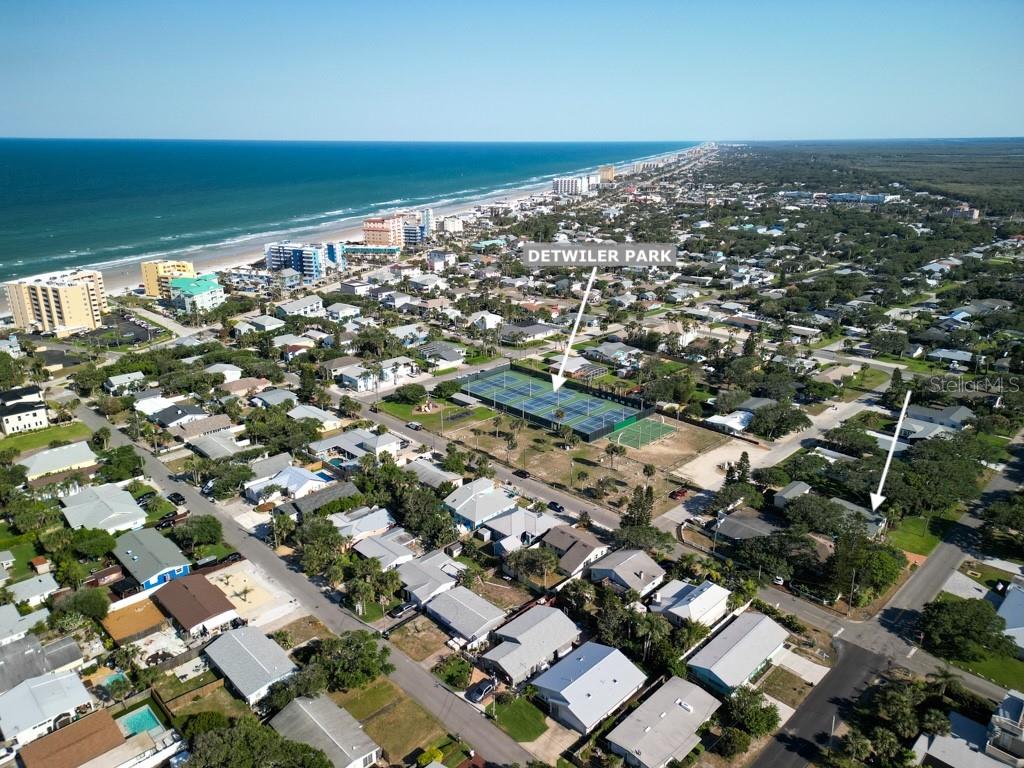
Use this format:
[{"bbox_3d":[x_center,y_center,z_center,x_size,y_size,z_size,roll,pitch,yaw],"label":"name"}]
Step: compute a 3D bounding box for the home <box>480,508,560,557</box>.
[{"bbox_3d":[0.911,36.048,177.437,19.567,4.295,13.936,-18,26,-42],"label":"home"}]

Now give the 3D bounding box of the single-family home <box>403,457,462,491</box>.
[{"bbox_3d":[-23.386,26.359,205.580,9.354,4.104,16.704,-18,26,-42],"label":"single-family home"}]

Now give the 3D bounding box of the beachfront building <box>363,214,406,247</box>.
[{"bbox_3d":[-114.700,-136.170,630.680,26.000,26.000,32.000,5,20,13],"label":"beachfront building"}]

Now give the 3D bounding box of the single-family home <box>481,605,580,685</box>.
[{"bbox_3d":[2.850,48.610,133.700,11.400,4.600,18.800,17,26,41],"label":"single-family home"}]

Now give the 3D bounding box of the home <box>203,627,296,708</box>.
[{"bbox_3d":[-46.300,49.540,126.370,9.500,3.900,16.100,-18,26,-42],"label":"home"}]

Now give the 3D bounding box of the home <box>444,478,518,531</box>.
[{"bbox_3d":[-8.403,31.565,189.598,16.322,4.772,14.318,-18,26,-42],"label":"home"}]

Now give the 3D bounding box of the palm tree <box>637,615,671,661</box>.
[{"bbox_3d":[26.000,46.990,131.960,5.800,8.800,5.400,0,19,0],"label":"palm tree"}]

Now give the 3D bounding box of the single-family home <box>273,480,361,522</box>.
[{"bbox_3d":[-50.130,31.170,184.940,20.400,4.000,9.700,-18,26,-42],"label":"single-family home"}]

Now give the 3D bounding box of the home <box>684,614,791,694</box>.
[{"bbox_3d":[43.061,50.741,135.348,9.259,4.200,20.904,18,26,42],"label":"home"}]

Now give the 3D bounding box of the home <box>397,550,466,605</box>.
[{"bbox_3d":[-17.400,40.990,151.140,13.200,3.900,14.600,17,25,40],"label":"home"}]

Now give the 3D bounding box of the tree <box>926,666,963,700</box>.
[{"bbox_3d":[76.940,53.238,125.410,5.900,6.013,5.900,0,19,0],"label":"tree"}]

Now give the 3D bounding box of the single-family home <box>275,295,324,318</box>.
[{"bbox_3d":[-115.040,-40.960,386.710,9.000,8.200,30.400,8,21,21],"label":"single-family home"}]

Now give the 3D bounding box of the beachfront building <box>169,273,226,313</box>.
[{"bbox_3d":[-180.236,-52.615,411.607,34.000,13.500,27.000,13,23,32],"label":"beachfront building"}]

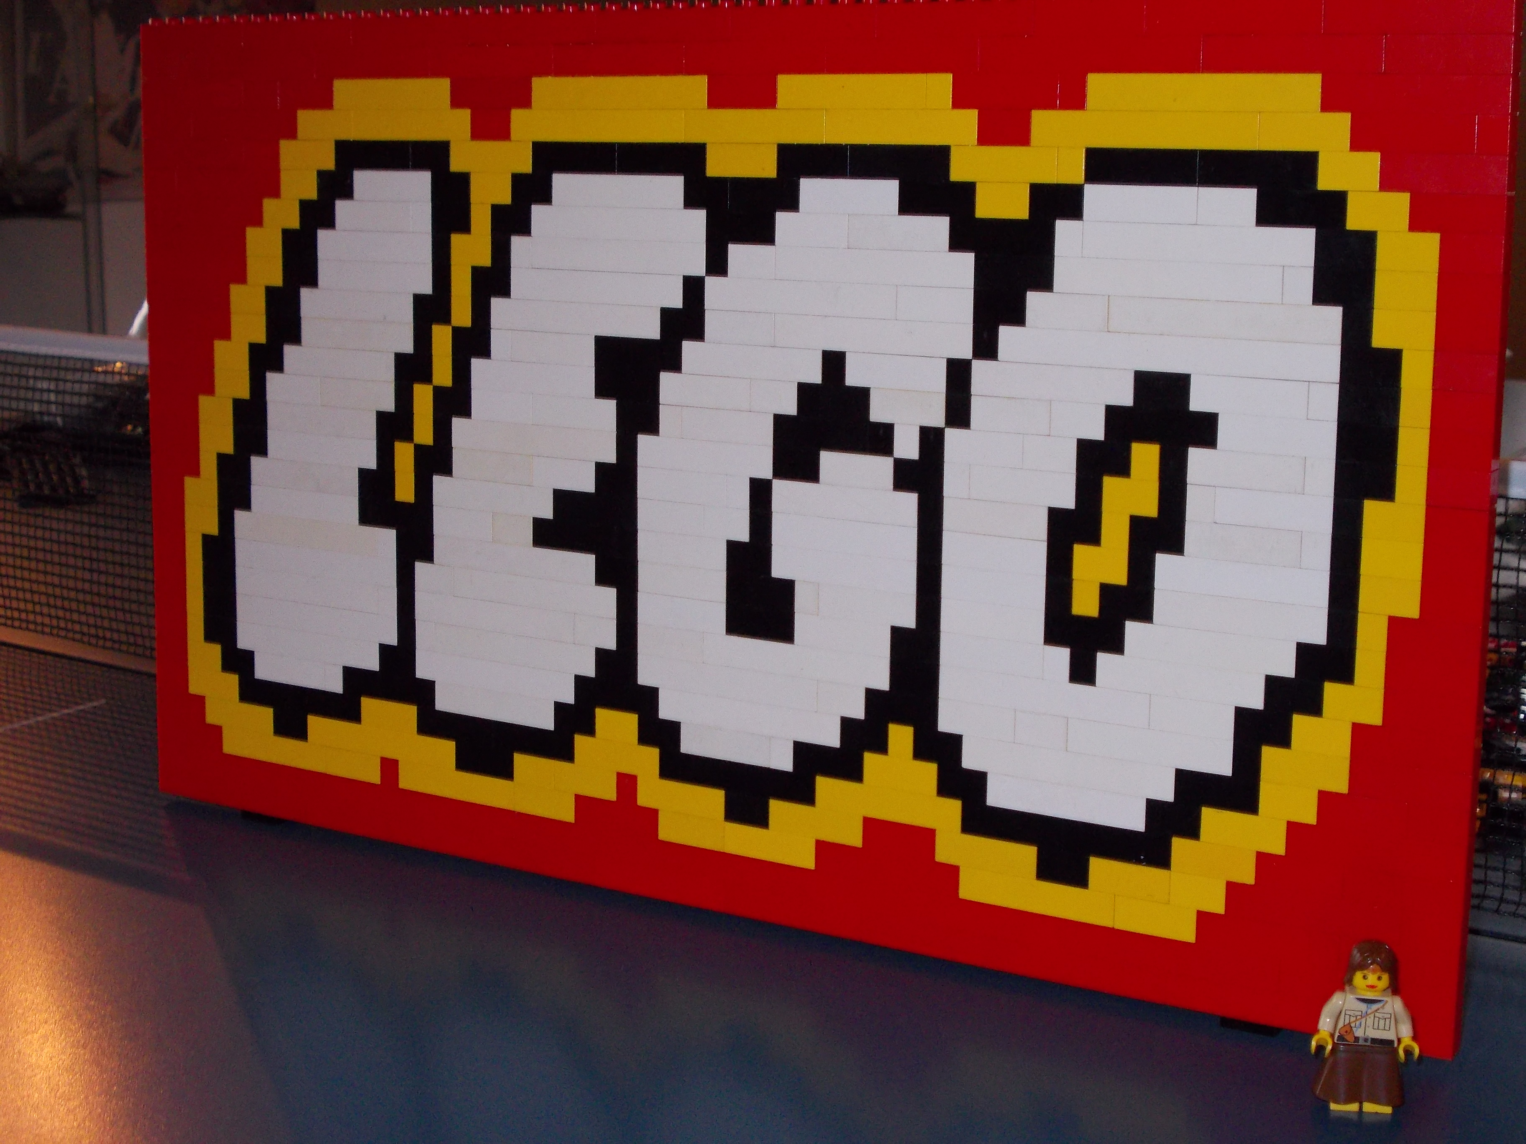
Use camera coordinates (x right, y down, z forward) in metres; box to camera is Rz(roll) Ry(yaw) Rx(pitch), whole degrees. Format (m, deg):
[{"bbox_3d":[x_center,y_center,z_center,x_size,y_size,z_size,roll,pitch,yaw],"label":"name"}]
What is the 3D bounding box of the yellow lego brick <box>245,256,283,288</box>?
[{"bbox_3d":[-0.165,-0.102,0.755,0.016,0.010,0.008,7,12,31],"label":"yellow lego brick"}]

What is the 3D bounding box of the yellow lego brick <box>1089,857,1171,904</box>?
[{"bbox_3d":[0.102,0.084,0.617,0.024,0.010,0.008,7,12,31],"label":"yellow lego brick"}]

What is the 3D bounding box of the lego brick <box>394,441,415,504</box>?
[{"bbox_3d":[-0.115,-0.033,0.736,0.008,0.019,0.008,7,12,31],"label":"lego brick"}]

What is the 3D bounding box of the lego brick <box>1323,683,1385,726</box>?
[{"bbox_3d":[0.154,0.033,0.581,0.016,0.010,0.008,7,12,31],"label":"lego brick"}]

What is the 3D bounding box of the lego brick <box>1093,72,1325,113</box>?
[{"bbox_3d":[0.114,-0.122,0.576,0.064,0.010,0.008,7,12,31],"label":"lego brick"}]

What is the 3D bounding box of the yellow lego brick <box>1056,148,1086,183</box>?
[{"bbox_3d":[0.084,-0.108,0.600,0.008,0.010,0.008,7,12,31],"label":"yellow lego brick"}]

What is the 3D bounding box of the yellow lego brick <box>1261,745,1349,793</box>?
[{"bbox_3d":[0.143,0.051,0.586,0.024,0.010,0.008,7,12,31],"label":"yellow lego brick"}]

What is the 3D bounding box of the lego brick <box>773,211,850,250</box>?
[{"bbox_3d":[0.016,-0.098,0.640,0.024,0.010,0.008,7,12,31],"label":"lego brick"}]

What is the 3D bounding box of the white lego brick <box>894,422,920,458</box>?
[{"bbox_3d":[0.043,-0.037,0.634,0.008,0.010,0.008,7,12,31],"label":"white lego brick"}]

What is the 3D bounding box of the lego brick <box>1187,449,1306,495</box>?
[{"bbox_3d":[0.127,-0.027,0.586,0.032,0.010,0.008,7,13,31],"label":"lego brick"}]

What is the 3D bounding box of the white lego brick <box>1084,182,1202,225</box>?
[{"bbox_3d":[0.101,-0.097,0.589,0.032,0.010,0.008,7,13,31],"label":"white lego brick"}]

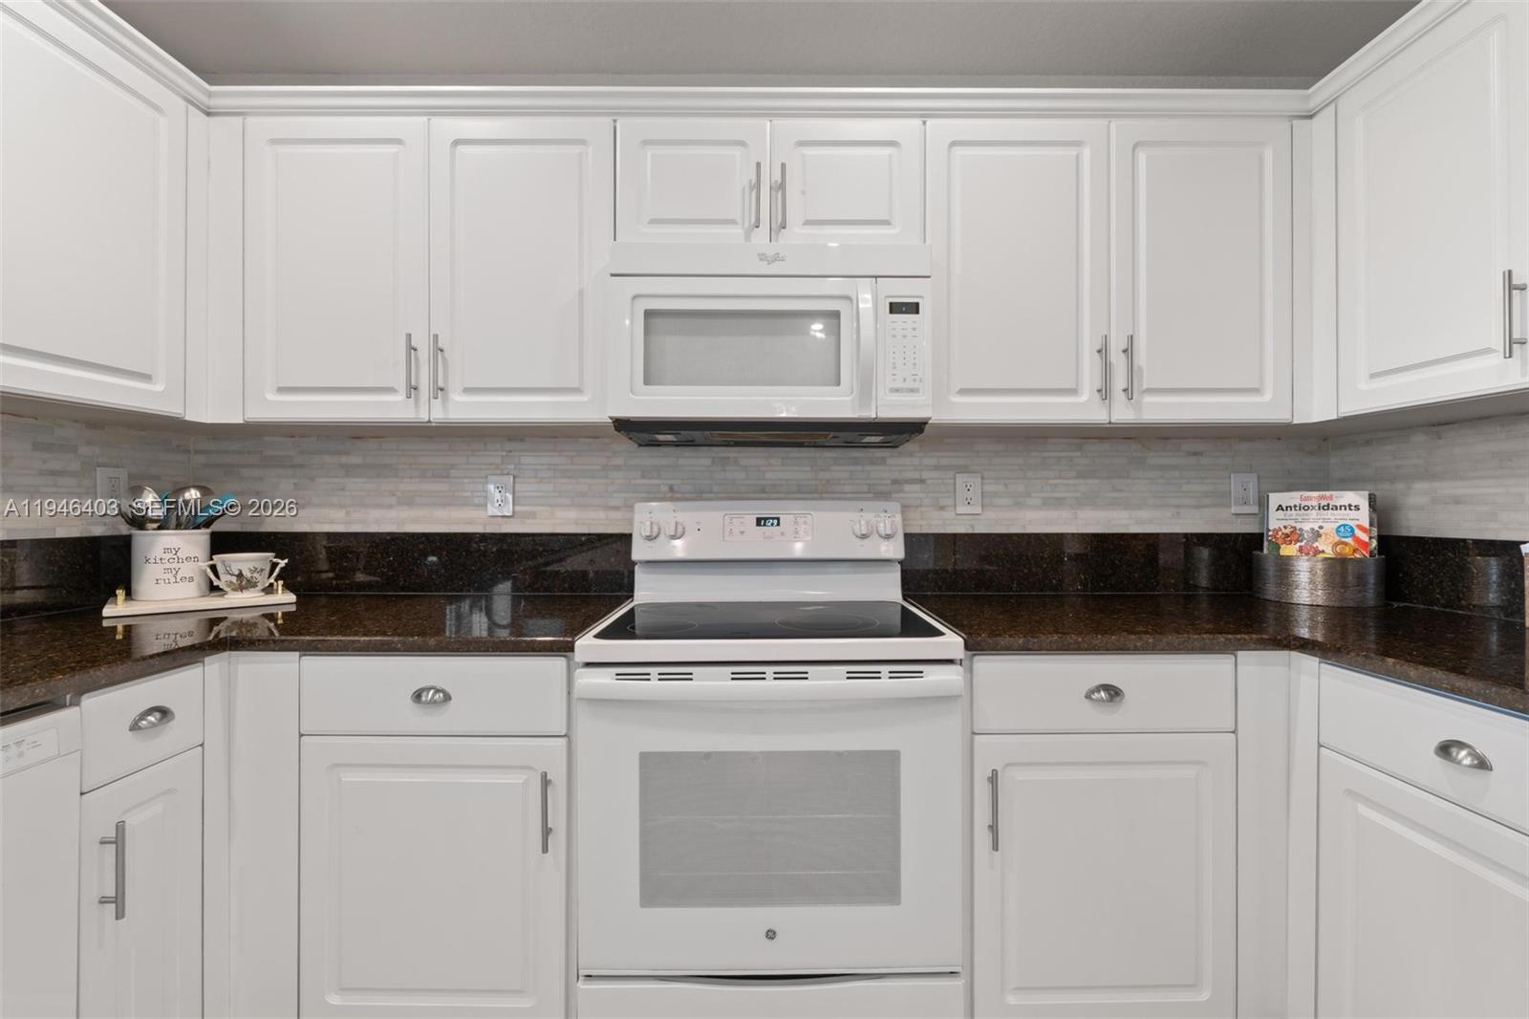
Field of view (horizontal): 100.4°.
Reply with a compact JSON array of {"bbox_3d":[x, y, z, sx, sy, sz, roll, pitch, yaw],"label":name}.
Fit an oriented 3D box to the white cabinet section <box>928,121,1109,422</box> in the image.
[{"bbox_3d":[0.622,-0.584,1.730,0.454,0.745,0.330,0,0,0],"label":"white cabinet section"}]

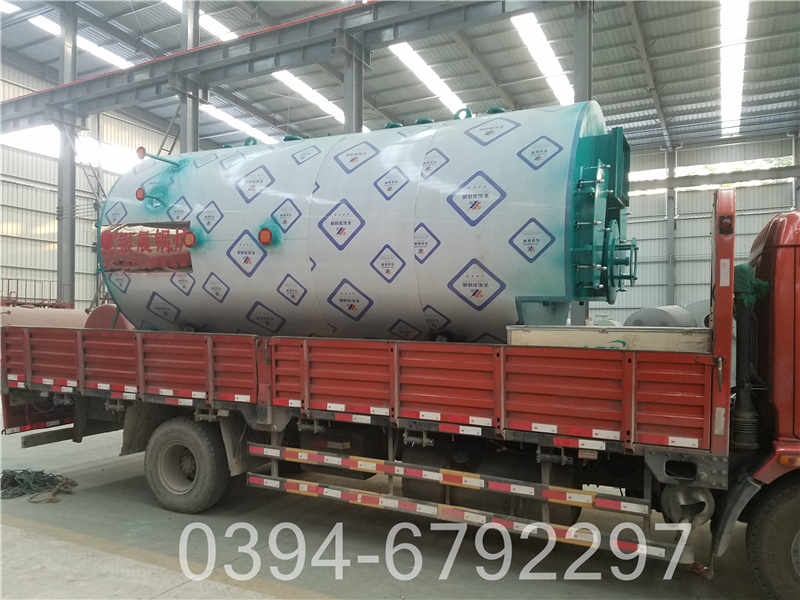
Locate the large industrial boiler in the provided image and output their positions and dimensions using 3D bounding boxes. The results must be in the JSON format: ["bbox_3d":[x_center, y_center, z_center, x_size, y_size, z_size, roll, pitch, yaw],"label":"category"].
[{"bbox_3d":[-0.359,-0.445,5.709,4.920,2.400,2.120,1,-1,27],"label":"large industrial boiler"}]

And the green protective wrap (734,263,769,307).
[{"bbox_3d":[2.034,-0.090,3.487,0.210,0.250,0.200,1,-1,27],"label":"green protective wrap"}]

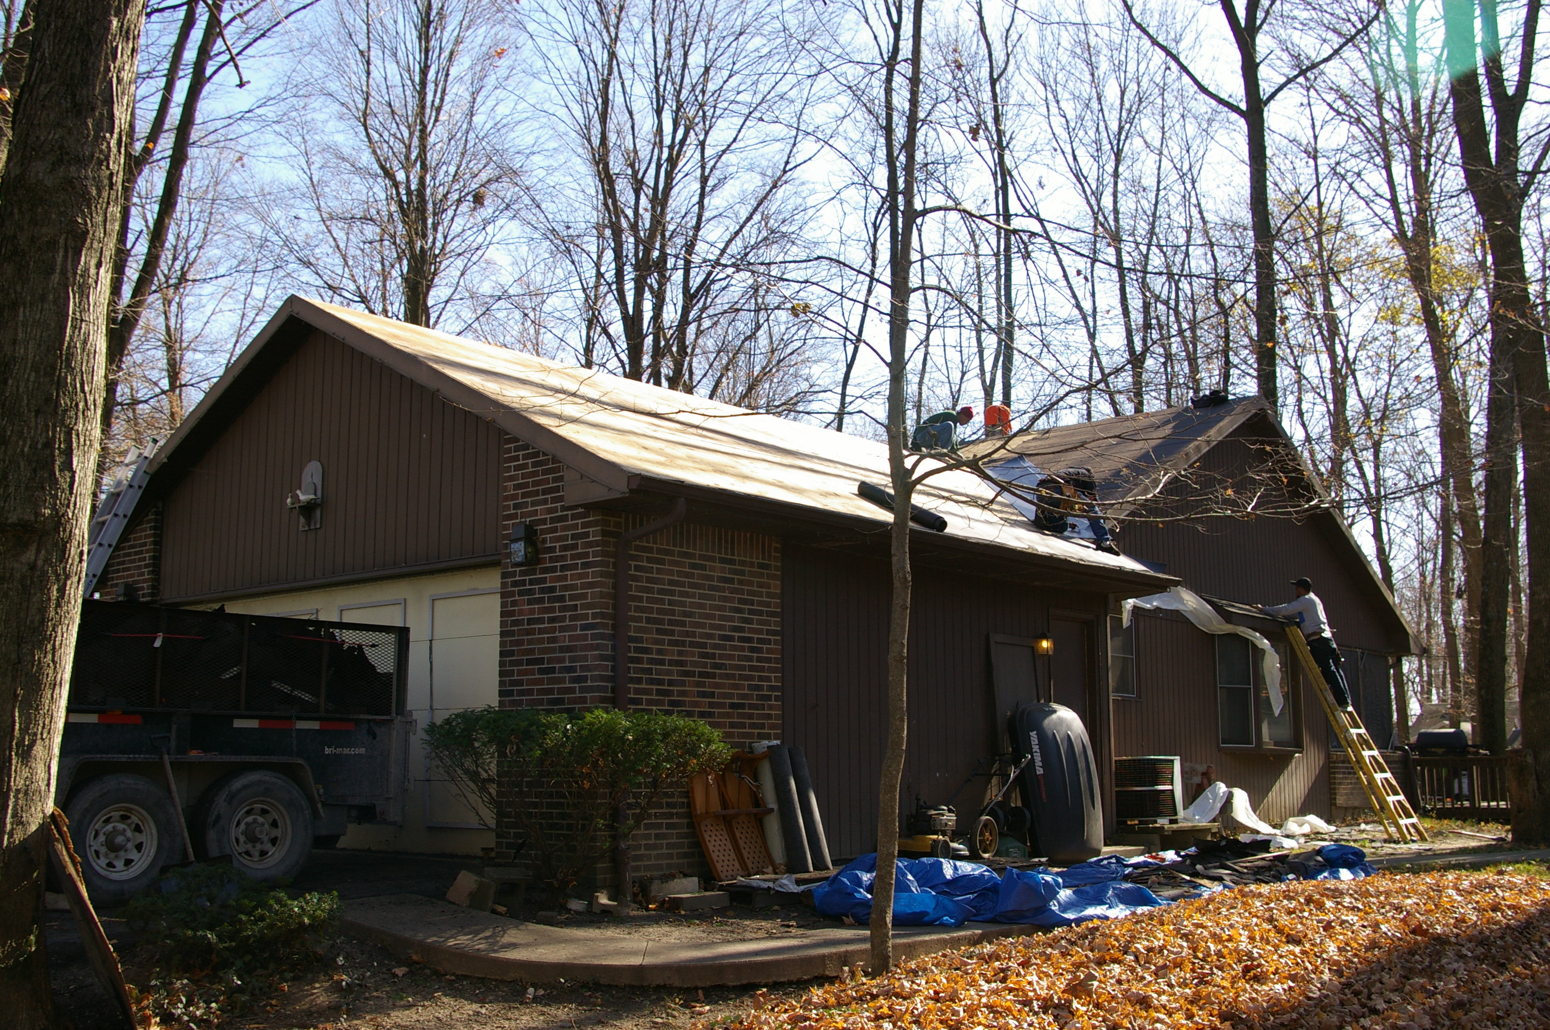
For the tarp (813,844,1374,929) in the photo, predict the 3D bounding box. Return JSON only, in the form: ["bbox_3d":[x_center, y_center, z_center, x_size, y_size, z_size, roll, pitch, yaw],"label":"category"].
[{"bbox_3d":[2.215,2.362,10.539,2.300,0.360,5.600,-8,-12,40],"label":"tarp"}]

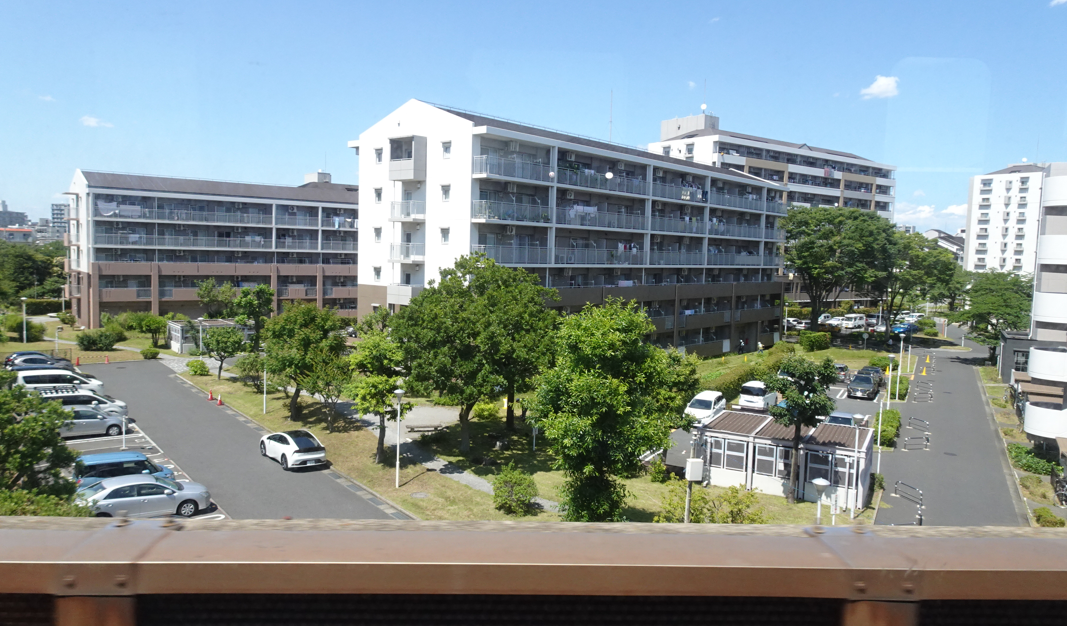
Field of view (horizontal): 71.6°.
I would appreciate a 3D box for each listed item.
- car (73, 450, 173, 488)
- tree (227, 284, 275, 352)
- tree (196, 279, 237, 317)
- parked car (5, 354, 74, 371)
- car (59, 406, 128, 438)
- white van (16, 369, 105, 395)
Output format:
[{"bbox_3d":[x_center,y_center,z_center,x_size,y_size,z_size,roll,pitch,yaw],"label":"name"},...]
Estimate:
[{"bbox_3d":[-15.927,6.348,28.784,3.450,1.660,1.500,-2,6,-36],"label":"car"},{"bbox_3d":[-25.625,0.605,67.424,4.100,6.350,4.000,2,5,0],"label":"tree"},{"bbox_3d":[-35.066,-0.943,81.747,4.400,5.900,4.400,2,5,0],"label":"tree"},{"bbox_3d":[-35.872,3.884,53.568,4.250,1.530,1.780,-2,6,-35],"label":"parked car"},{"bbox_3d":[-23.122,5.504,37.525,4.400,1.550,1.700,-2,6,-37],"label":"car"},{"bbox_3d":[-29.482,4.559,45.918,4.650,1.850,1.720,-2,6,-35],"label":"white van"}]

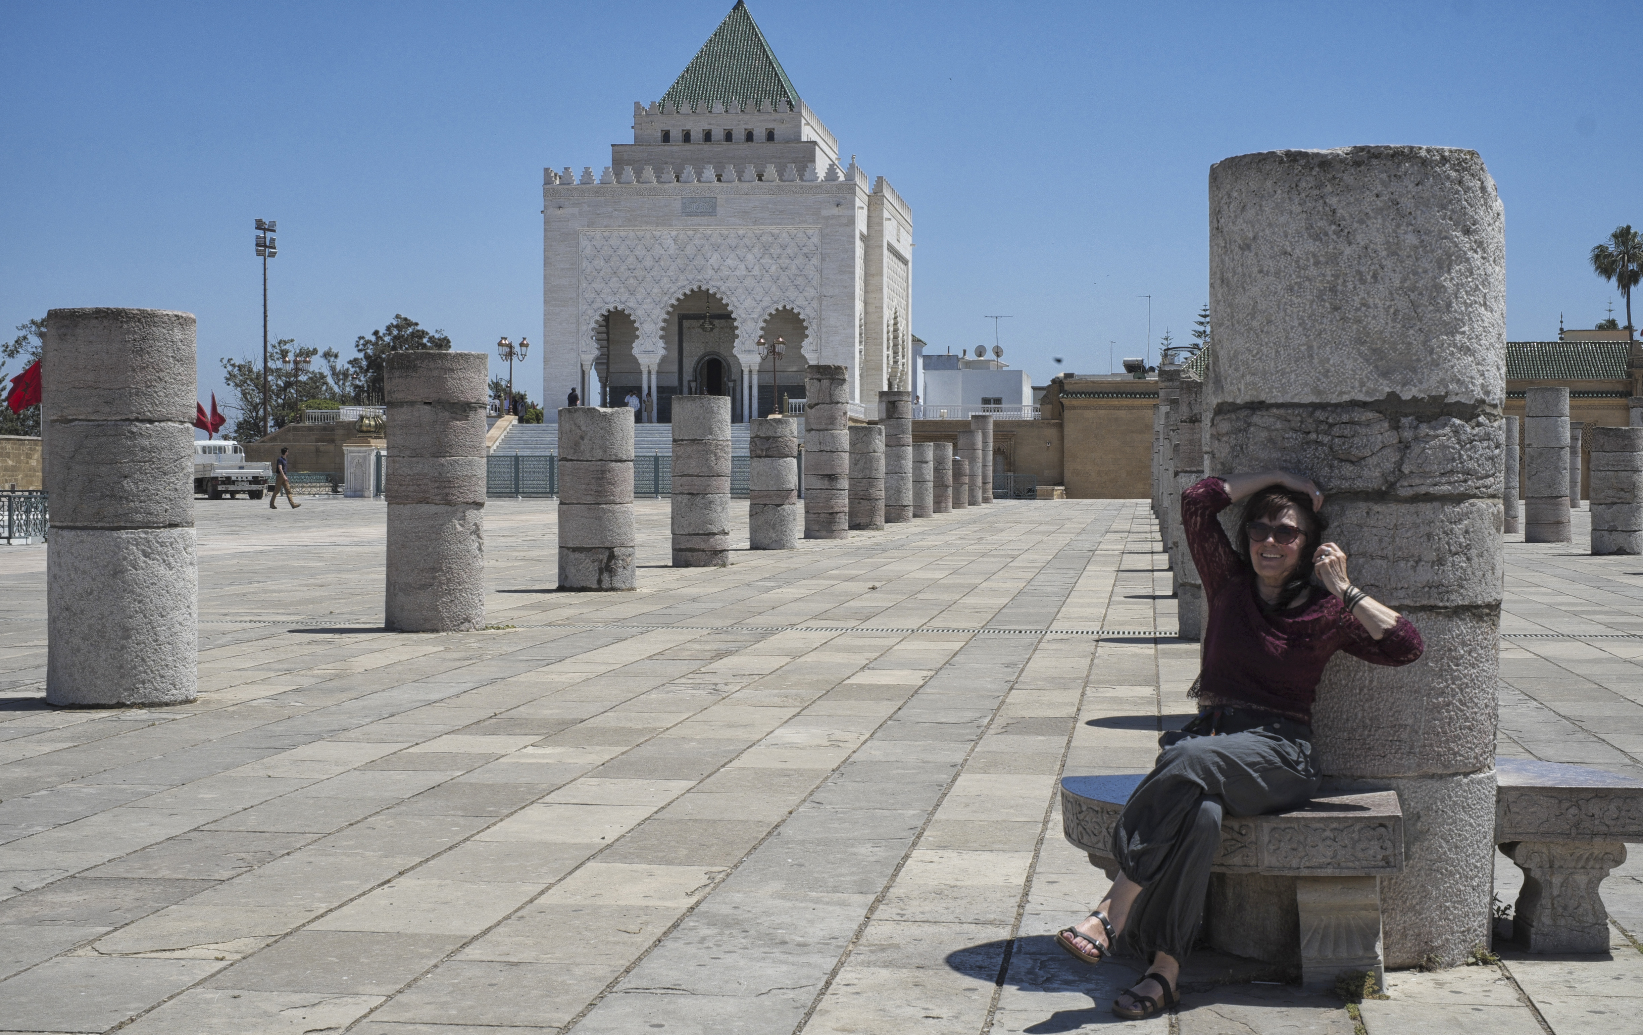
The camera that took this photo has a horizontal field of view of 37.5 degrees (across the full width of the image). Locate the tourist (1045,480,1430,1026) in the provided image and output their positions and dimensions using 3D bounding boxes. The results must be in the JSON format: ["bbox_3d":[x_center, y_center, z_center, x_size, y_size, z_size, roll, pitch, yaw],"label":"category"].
[{"bbox_3d":[1.051,0.520,5.882,0.750,1.271,0.838,1,1,22],"label":"tourist"}]

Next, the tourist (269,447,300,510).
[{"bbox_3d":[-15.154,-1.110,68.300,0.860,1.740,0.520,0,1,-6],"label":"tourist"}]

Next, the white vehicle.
[{"bbox_3d":[-22.904,-1.831,92.442,2.250,2.230,5.800,-1,1,-28],"label":"white vehicle"}]

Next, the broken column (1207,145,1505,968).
[{"bbox_3d":[1.441,0.099,6.524,0.779,2.087,0.779,0,1,8],"label":"broken column"}]

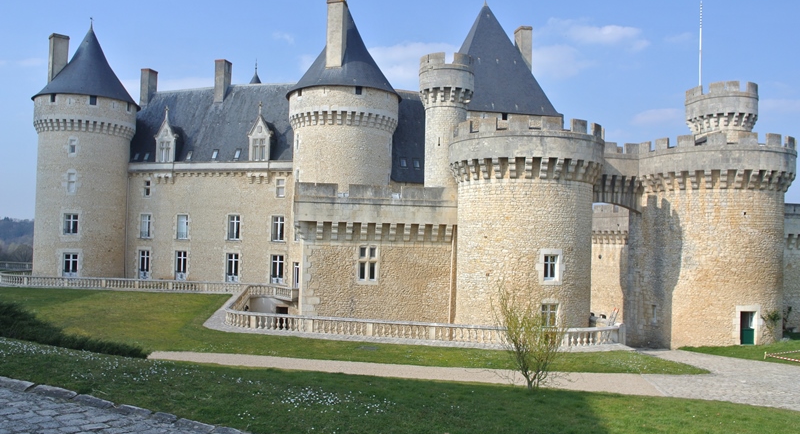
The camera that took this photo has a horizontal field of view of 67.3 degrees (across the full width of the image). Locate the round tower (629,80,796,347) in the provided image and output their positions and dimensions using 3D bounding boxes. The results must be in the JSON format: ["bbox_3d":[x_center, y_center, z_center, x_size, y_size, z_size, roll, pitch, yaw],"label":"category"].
[{"bbox_3d":[22.082,-0.537,42.569,10.000,17.600,9.900,1,-2,0],"label":"round tower"}]

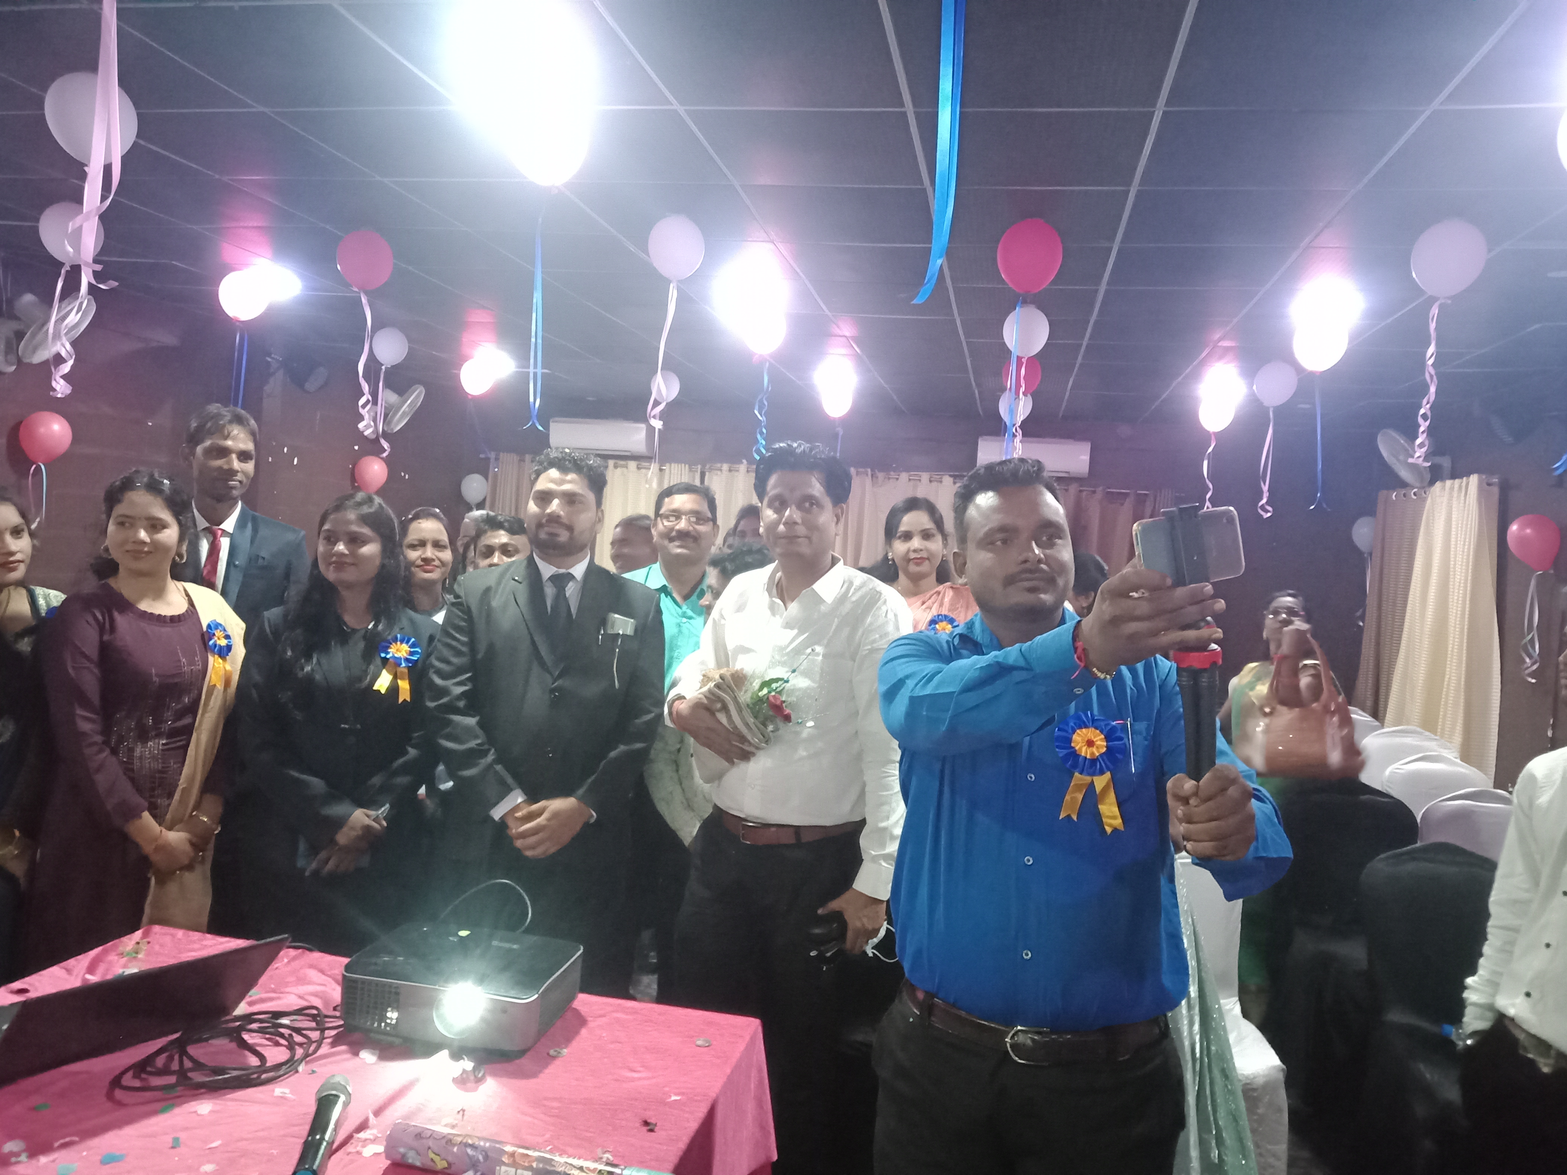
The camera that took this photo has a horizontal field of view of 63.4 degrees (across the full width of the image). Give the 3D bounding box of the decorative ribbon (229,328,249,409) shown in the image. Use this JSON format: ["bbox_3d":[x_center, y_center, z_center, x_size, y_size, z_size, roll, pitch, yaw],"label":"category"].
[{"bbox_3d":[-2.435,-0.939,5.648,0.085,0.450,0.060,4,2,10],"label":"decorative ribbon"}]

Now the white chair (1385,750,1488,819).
[{"bbox_3d":[2.354,1.072,4.601,0.460,0.890,0.520,4,2,22],"label":"white chair"}]

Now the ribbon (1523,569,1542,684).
[{"bbox_3d":[3.628,0.187,6.143,0.095,0.560,0.085,4,2,10],"label":"ribbon"}]

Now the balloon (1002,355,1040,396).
[{"bbox_3d":[1.347,-1.202,7.172,0.225,0.250,0.225,4,2,10],"label":"balloon"}]

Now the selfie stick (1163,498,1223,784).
[{"bbox_3d":[0.449,0.084,1.390,0.066,0.350,0.066,-4,2,-24],"label":"selfie stick"}]

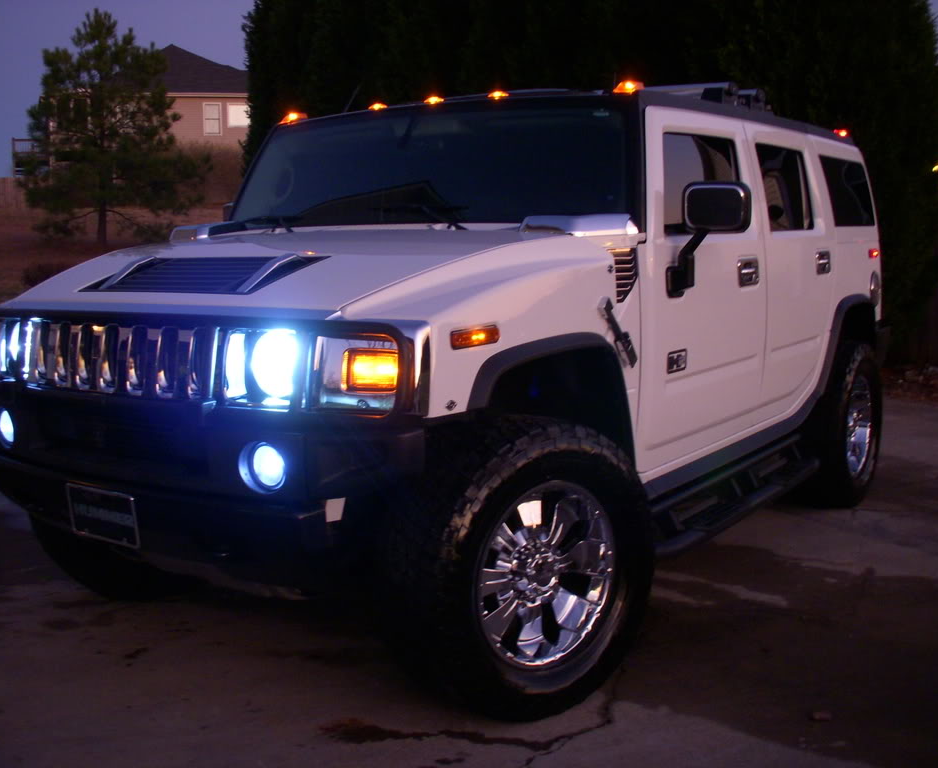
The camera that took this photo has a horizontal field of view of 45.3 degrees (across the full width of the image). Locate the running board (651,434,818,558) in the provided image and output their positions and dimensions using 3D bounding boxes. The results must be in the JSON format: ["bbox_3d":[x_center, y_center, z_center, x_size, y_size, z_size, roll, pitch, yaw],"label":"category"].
[{"bbox_3d":[1.119,0.422,4.616,0.190,0.180,1.640,5,9,35],"label":"running board"}]

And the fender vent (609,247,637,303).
[{"bbox_3d":[0.518,-0.364,3.755,0.035,0.185,0.200,5,9,35],"label":"fender vent"}]

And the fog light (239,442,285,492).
[{"bbox_3d":[-0.519,0.216,2.963,0.140,0.140,0.080,3,9,27],"label":"fog light"}]

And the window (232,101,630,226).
[{"bbox_3d":[-0.178,-0.808,4.354,1.760,0.470,0.100,5,-15,35],"label":"window"}]

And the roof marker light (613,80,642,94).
[{"bbox_3d":[0.572,-1.054,3.999,0.090,0.040,0.100,5,9,35],"label":"roof marker light"}]

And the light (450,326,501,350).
[{"bbox_3d":[0.025,-0.128,3.028,0.030,0.050,0.215,5,9,35],"label":"light"}]

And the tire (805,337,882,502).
[{"bbox_3d":[1.953,0.204,6.066,0.320,0.895,0.895,5,9,35],"label":"tire"}]

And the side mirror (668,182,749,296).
[{"bbox_3d":[0.869,-0.515,4.016,0.260,0.410,0.160,5,9,35],"label":"side mirror"}]

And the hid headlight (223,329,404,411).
[{"bbox_3d":[-0.394,-0.043,2.935,0.540,0.210,0.140,3,9,29],"label":"hid headlight"}]

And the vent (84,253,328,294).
[{"bbox_3d":[-0.834,-0.348,3.460,0.790,0.060,0.335,5,27,35],"label":"vent"}]

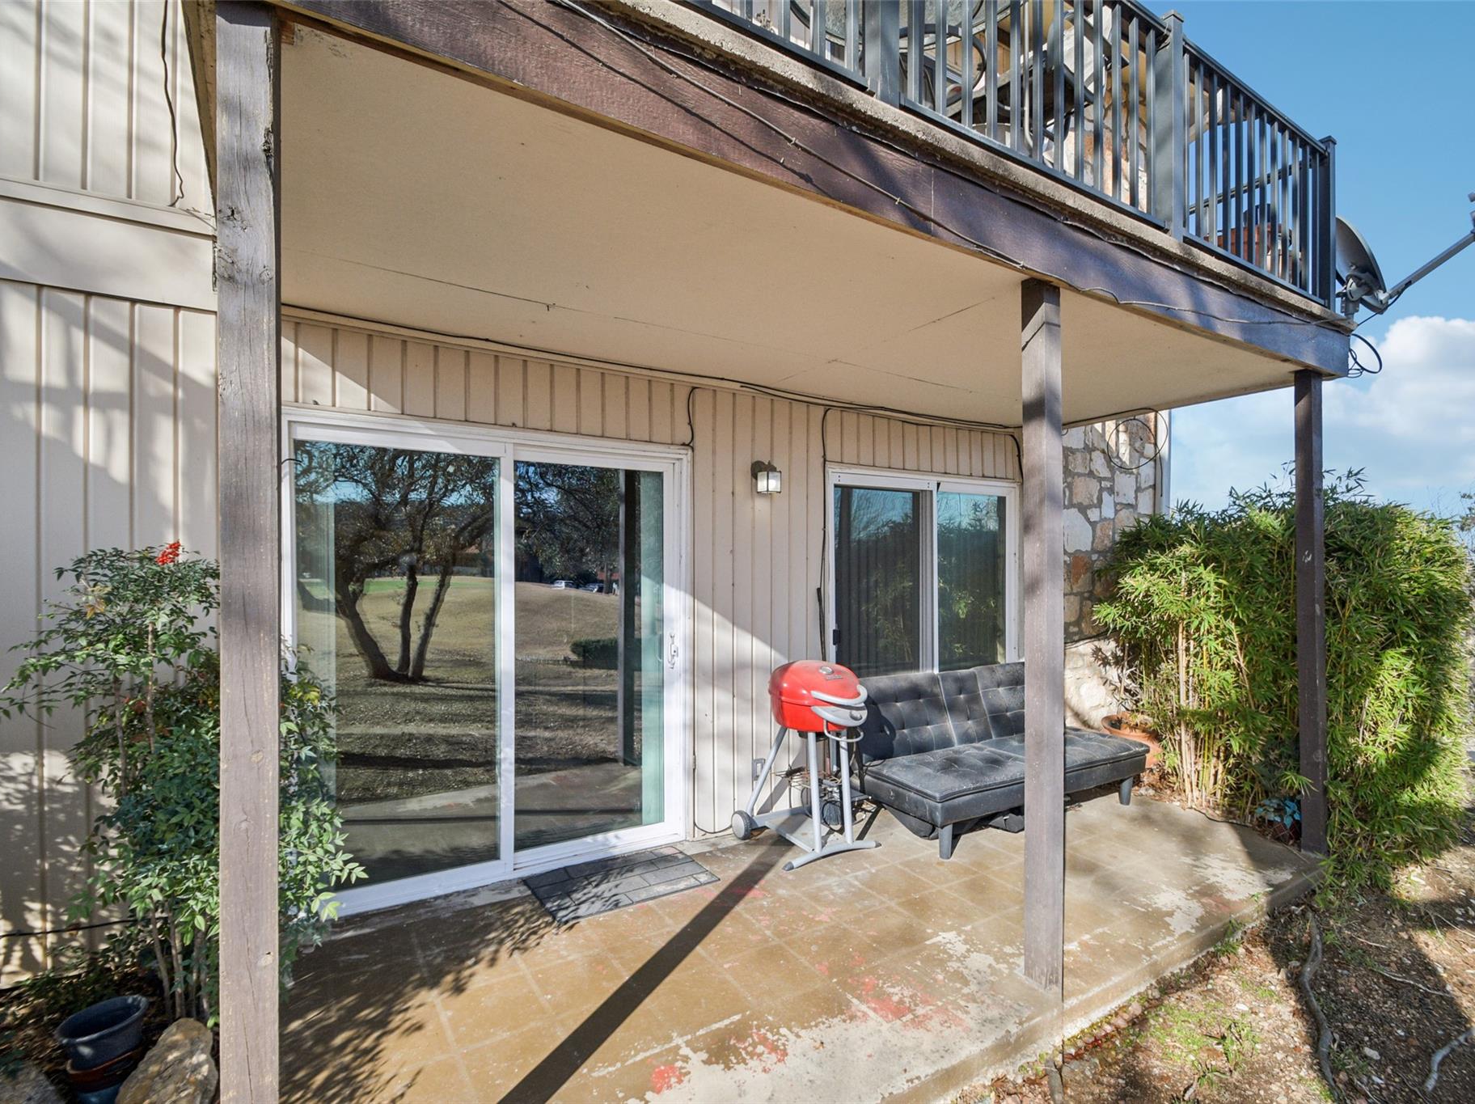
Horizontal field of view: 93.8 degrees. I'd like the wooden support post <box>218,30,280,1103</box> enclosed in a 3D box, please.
[{"bbox_3d":[-0.895,0.275,1.266,0.090,2.460,0.090,0,-1,-32],"label":"wooden support post"}]

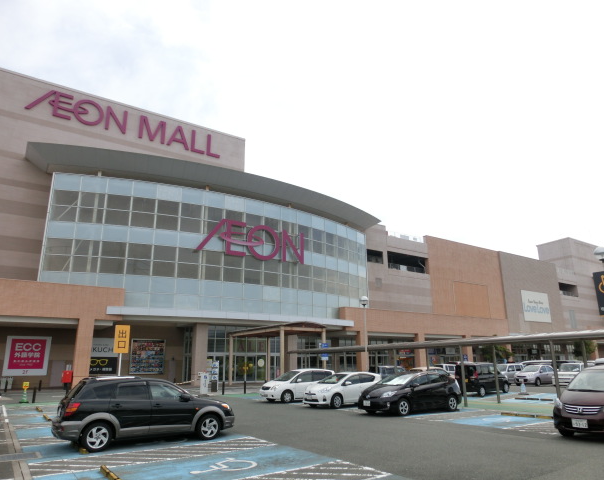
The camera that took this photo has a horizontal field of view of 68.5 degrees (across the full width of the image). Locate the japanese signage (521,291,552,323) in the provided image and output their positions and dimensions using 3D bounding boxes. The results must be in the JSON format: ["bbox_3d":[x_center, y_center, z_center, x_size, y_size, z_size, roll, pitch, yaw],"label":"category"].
[{"bbox_3d":[38.423,10.975,72.420,7.800,5.000,0.160,9,-19,-33],"label":"japanese signage"}]

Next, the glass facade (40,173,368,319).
[{"bbox_3d":[-5.239,1.763,44.496,35.800,11.400,3.500,9,-19,-33],"label":"glass facade"}]

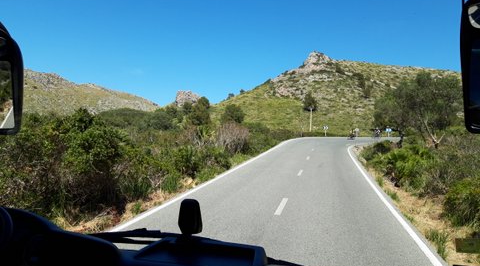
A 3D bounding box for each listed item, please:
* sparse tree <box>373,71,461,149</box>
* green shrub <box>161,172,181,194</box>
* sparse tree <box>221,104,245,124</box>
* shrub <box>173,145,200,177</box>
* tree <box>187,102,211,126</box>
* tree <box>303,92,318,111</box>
[{"bbox_3d":[17.379,-2.257,35.000,8.110,6.970,7.200,1,2,0],"label":"sparse tree"},{"bbox_3d":[-2.391,1.703,12.400,0.680,0.740,0.680,1,2,0],"label":"green shrub"},{"bbox_3d":[-1.311,-3.364,63.000,4.110,3.510,4.000,1,2,0],"label":"sparse tree"},{"bbox_3d":[-2.360,1.257,15.900,1.210,1.380,1.200,1,2,0],"label":"shrub"},{"bbox_3d":[-6.677,-3.097,58.000,3.780,3.860,3.900,1,2,0],"label":"tree"},{"bbox_3d":[16.623,-7.427,85.000,3.730,4.660,3.400,1,2,0],"label":"tree"}]

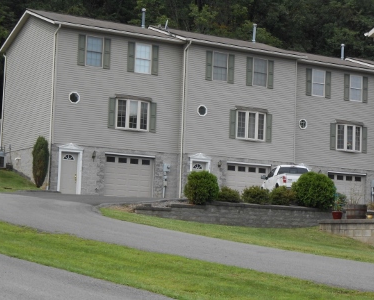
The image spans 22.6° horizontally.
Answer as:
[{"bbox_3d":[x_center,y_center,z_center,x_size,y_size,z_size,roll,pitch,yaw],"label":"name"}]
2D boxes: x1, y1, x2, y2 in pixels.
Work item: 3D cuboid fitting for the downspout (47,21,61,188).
[{"bbox_3d":[-6.270,-2.014,44.150,0.120,7.850,0.550,5,-6,-29],"label":"downspout"}]

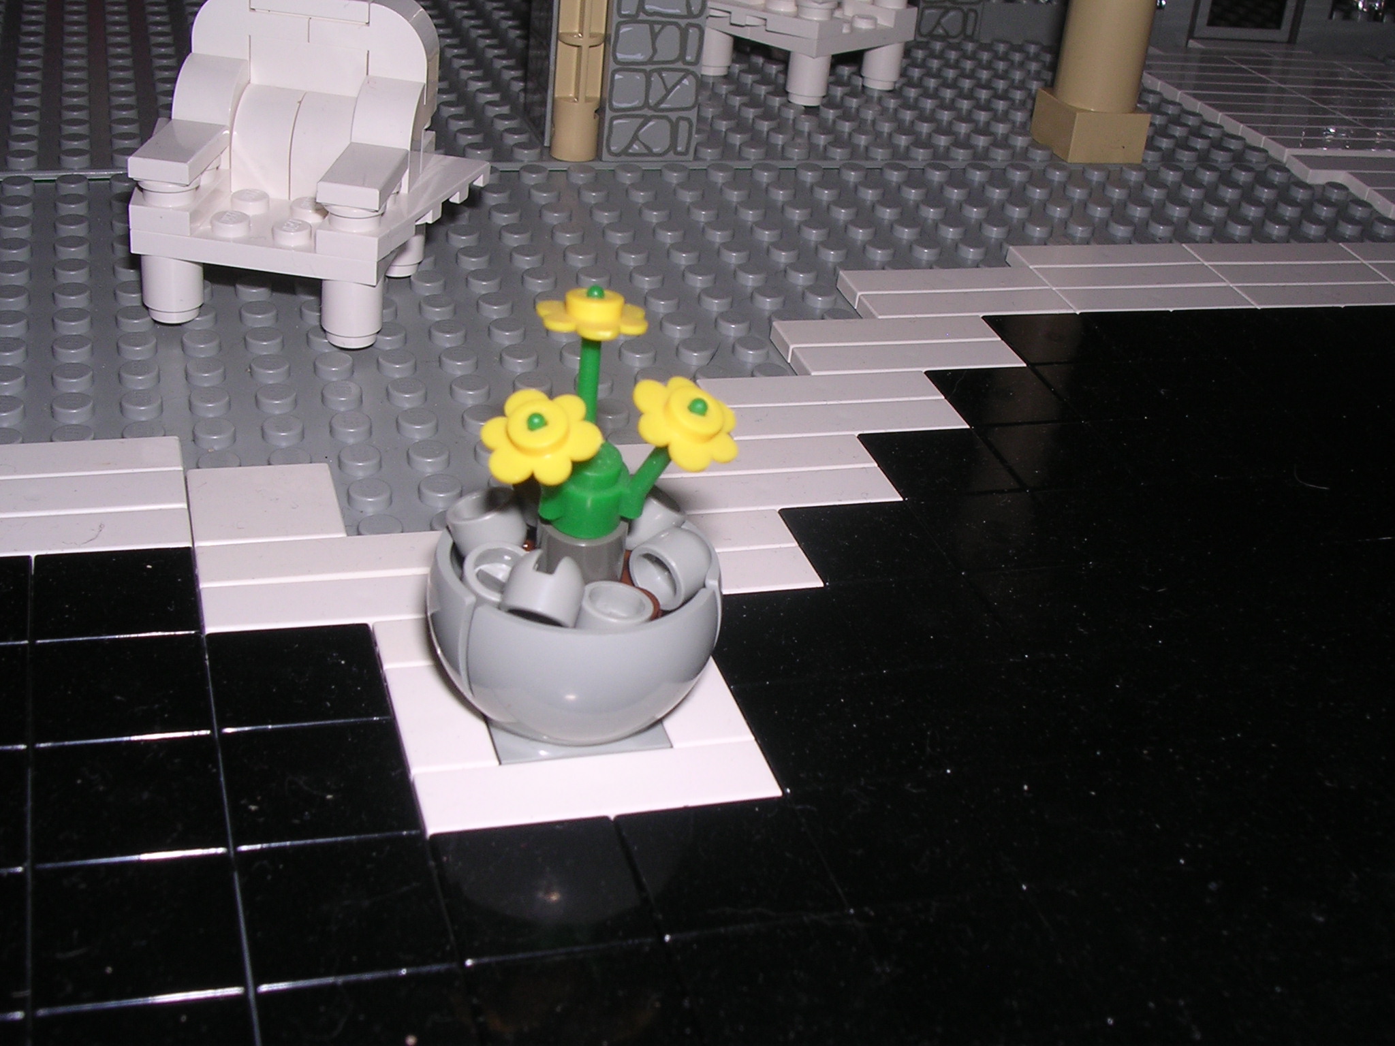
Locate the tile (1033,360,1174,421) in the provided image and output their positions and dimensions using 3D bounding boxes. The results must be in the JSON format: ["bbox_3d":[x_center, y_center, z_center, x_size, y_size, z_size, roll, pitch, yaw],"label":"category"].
[{"bbox_3d":[0.055,-0.017,0.236,0.016,0.003,0.016,-4,32,-17],"label":"tile"}]

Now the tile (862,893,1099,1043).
[{"bbox_3d":[0.022,0.037,0.140,0.016,0.003,0.016,-4,32,-17],"label":"tile"}]

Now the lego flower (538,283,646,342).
[{"bbox_3d":[-0.009,-0.018,0.150,0.010,0.003,0.010,-4,24,-17],"label":"lego flower"}]

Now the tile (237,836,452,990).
[{"bbox_3d":[-0.028,0.032,0.138,0.016,0.003,0.016,-4,32,-17],"label":"tile"}]

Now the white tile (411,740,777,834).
[{"bbox_3d":[-0.009,0.025,0.154,0.032,0.003,0.008,-4,32,-17],"label":"white tile"}]

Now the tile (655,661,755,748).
[{"bbox_3d":[-0.001,0.018,0.168,0.008,0.003,0.016,-4,32,-17],"label":"tile"}]

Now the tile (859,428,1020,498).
[{"bbox_3d":[0.030,-0.006,0.213,0.016,0.003,0.016,-4,32,-17],"label":"tile"}]

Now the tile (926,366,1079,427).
[{"bbox_3d":[0.040,-0.016,0.231,0.016,0.003,0.016,-4,32,-17],"label":"tile"}]

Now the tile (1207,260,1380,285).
[{"bbox_3d":[0.098,-0.039,0.282,0.032,0.003,0.008,-4,32,-17],"label":"tile"}]

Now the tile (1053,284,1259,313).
[{"bbox_3d":[0.070,-0.033,0.267,0.032,0.003,0.008,-4,32,-17],"label":"tile"}]

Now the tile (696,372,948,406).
[{"bbox_3d":[0.016,-0.016,0.227,0.032,0.003,0.008,-4,32,-17],"label":"tile"}]

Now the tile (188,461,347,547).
[{"bbox_3d":[-0.047,-0.001,0.188,0.016,0.003,0.016,-4,32,-17],"label":"tile"}]

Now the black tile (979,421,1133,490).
[{"bbox_3d":[0.045,-0.007,0.219,0.016,0.003,0.016,-4,32,-17],"label":"black tile"}]

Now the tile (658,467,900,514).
[{"bbox_3d":[0.008,-0.002,0.203,0.032,0.003,0.008,-4,32,-17],"label":"tile"}]

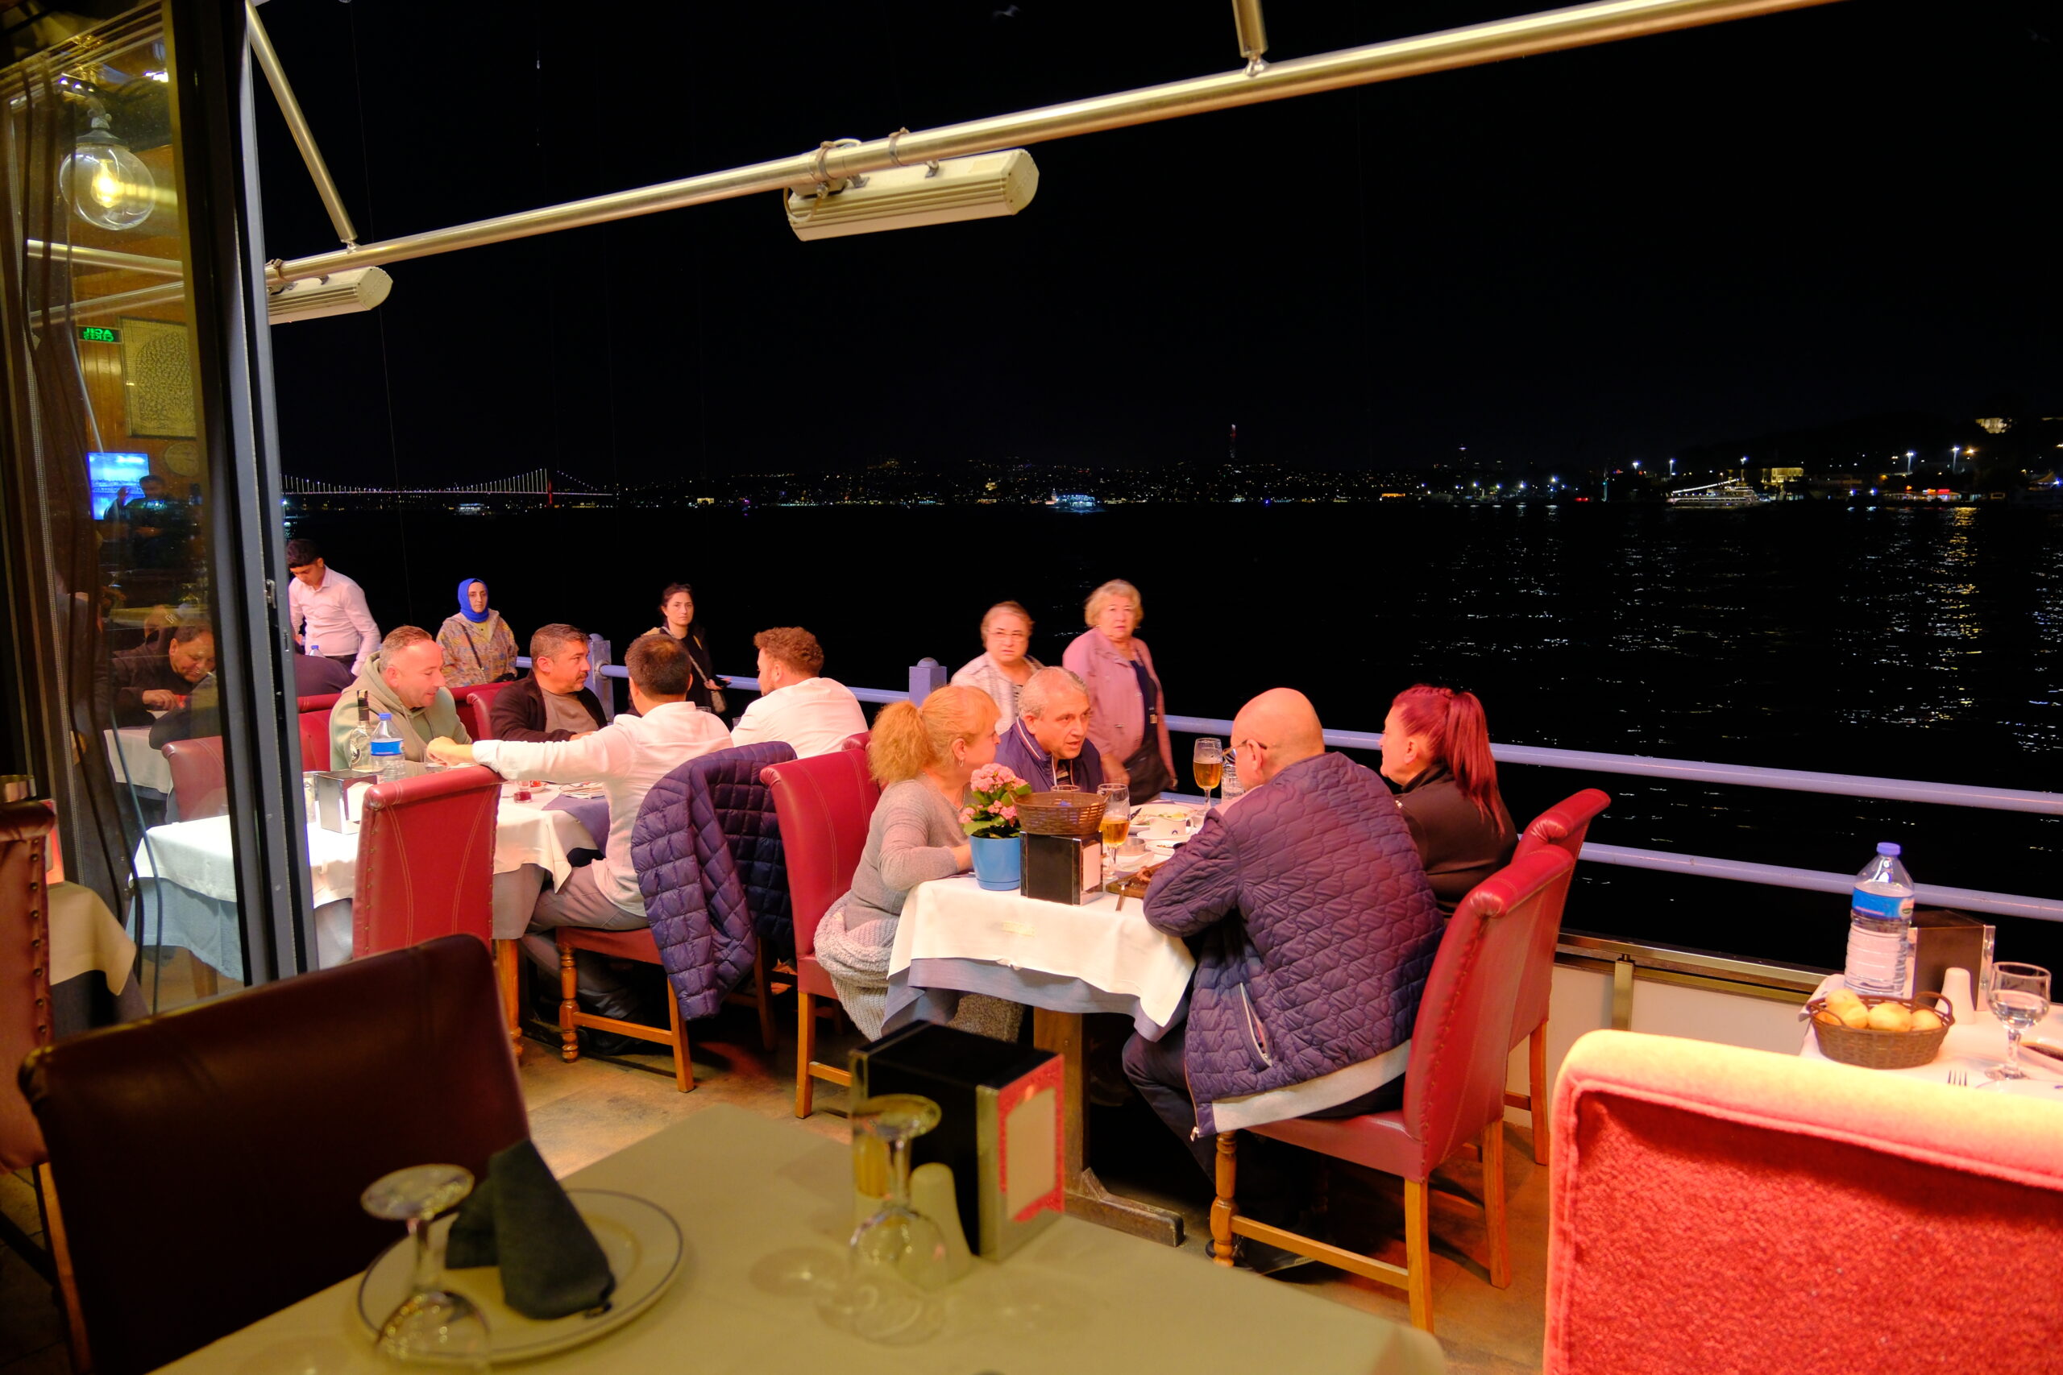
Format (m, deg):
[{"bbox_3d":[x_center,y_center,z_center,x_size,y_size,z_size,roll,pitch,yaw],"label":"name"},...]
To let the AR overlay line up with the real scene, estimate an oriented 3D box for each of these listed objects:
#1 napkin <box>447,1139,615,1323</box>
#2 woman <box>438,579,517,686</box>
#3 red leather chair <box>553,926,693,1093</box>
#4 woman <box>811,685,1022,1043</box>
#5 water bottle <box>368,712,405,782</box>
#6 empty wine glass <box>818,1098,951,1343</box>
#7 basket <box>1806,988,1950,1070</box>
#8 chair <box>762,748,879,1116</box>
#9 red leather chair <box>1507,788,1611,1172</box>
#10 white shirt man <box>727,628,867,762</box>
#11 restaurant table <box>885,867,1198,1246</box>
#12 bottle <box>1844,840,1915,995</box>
[{"bbox_3d":[-0.437,0.462,1.205,0.155,0.122,0.085,4,9,31],"label":"napkin"},{"bbox_3d":[-2.719,0.251,6.798,0.440,1.570,0.300,-6,9,-35],"label":"woman"},{"bbox_3d":[-1.076,0.653,4.179,0.600,0.990,0.420,4,9,28],"label":"red leather chair"},{"bbox_3d":[-0.227,0.587,3.761,0.740,1.200,0.500,4,9,27],"label":"woman"},{"bbox_3d":[-2.131,0.256,4.519,0.090,0.315,0.090,4,9,31],"label":"water bottle"},{"bbox_3d":[-0.108,0.421,1.102,0.079,0.164,0.079,4,9,30],"label":"empty wine glass"},{"bbox_3d":[1.465,0.583,2.384,0.220,0.088,0.185,4,9,30],"label":"basket"},{"bbox_3d":[-0.381,0.696,3.861,0.600,0.990,0.420,4,9,28],"label":"chair"},{"bbox_3d":[1.108,0.732,3.519,0.570,0.965,0.460,5,9,35],"label":"red leather chair"},{"bbox_3d":[-0.969,0.440,5.011,0.800,1.345,0.520,4,9,32],"label":"white shirt man"},{"bbox_3d":[0.309,0.811,3.648,0.700,0.780,1.190,4,9,30],"label":"restaurant table"},{"bbox_3d":[1.555,0.447,2.517,0.091,0.322,0.091,0,8,0],"label":"bottle"}]

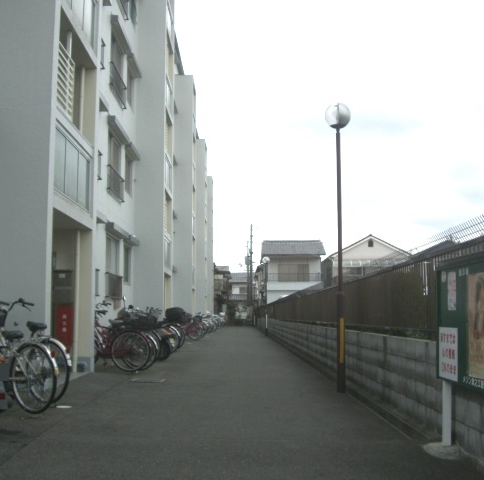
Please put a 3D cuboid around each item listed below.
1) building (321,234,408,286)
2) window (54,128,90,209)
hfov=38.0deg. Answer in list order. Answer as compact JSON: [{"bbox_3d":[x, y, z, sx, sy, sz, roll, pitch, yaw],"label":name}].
[{"bbox_3d":[10.532,3.781,61.486,6.800,7.500,9.000,0,-6,0],"label":"building"},{"bbox_3d":[-2.428,-0.940,10.084,0.100,0.813,2.007,0,-6,0],"label":"window"}]

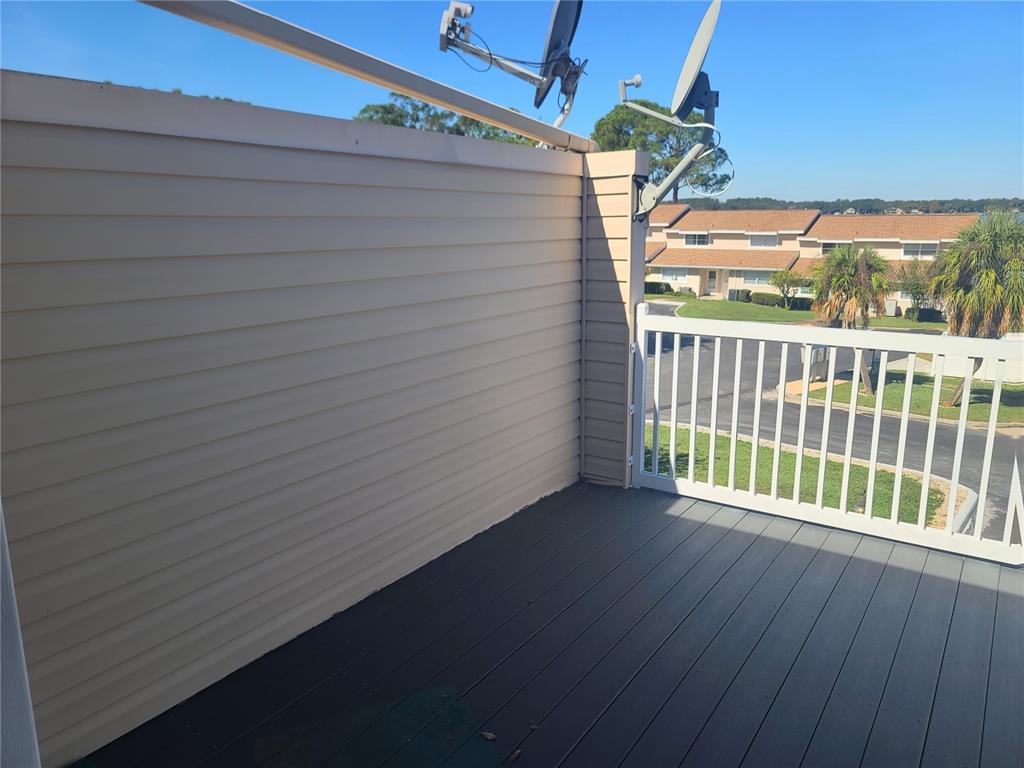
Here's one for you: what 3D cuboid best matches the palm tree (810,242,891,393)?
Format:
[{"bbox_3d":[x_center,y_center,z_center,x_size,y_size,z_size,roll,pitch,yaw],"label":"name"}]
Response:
[{"bbox_3d":[12.482,-2.371,27.188,2.750,5.506,2.750,5,14,24],"label":"palm tree"}]

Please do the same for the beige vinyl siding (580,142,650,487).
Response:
[{"bbox_3d":[0.579,-0.331,4.240,0.307,1.905,0.185,8,15,34],"label":"beige vinyl siding"}]

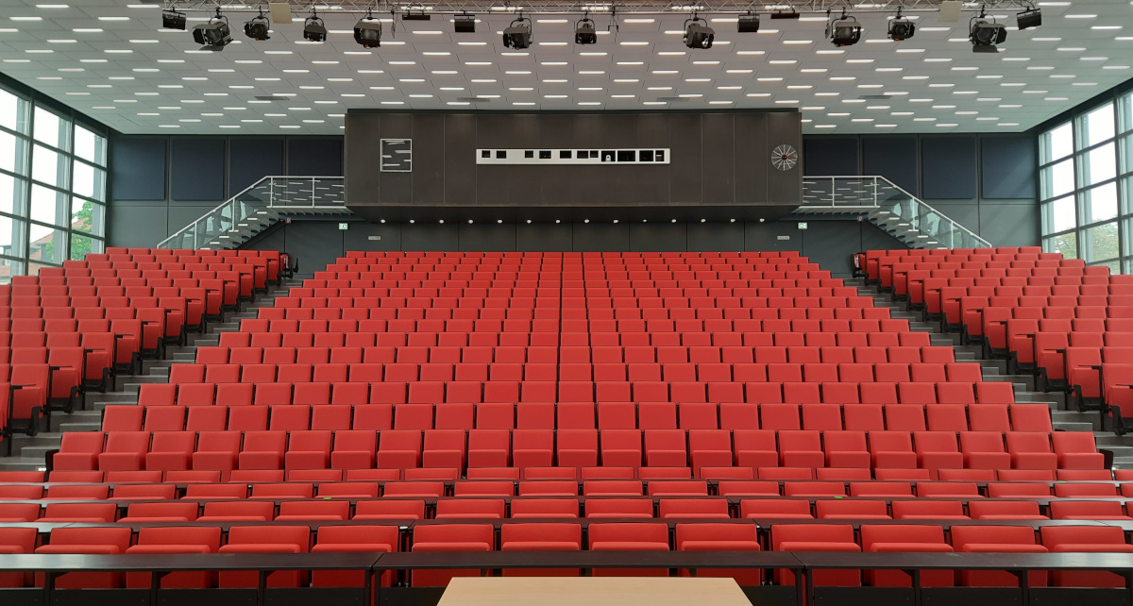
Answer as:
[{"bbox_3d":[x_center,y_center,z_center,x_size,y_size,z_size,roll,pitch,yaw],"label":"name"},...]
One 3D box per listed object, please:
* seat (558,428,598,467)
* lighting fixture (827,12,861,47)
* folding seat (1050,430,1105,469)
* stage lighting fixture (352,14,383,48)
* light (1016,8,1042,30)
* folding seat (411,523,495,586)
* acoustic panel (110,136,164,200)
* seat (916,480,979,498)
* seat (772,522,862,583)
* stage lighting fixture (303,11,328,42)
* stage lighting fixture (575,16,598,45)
[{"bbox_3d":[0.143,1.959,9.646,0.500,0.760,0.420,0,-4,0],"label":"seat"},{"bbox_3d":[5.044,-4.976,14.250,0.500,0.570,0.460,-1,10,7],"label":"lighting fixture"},{"bbox_3d":[6.172,1.963,9.434,0.510,0.780,0.420,0,-4,0],"label":"folding seat"},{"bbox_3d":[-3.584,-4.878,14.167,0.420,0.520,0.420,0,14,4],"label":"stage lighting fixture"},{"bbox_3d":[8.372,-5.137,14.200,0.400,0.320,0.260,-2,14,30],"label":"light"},{"bbox_3d":[-0.755,1.819,5.141,0.525,0.700,0.330,0,-4,0],"label":"folding seat"},{"bbox_3d":[-13.421,-4.193,24.709,1.680,1.930,0.100,0,-4,0],"label":"acoustic panel"},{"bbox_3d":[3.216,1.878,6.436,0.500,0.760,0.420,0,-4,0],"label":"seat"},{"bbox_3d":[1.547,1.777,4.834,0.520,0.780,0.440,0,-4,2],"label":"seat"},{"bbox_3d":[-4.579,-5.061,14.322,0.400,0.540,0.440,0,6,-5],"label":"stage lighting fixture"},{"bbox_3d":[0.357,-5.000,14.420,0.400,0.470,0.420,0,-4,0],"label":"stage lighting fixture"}]

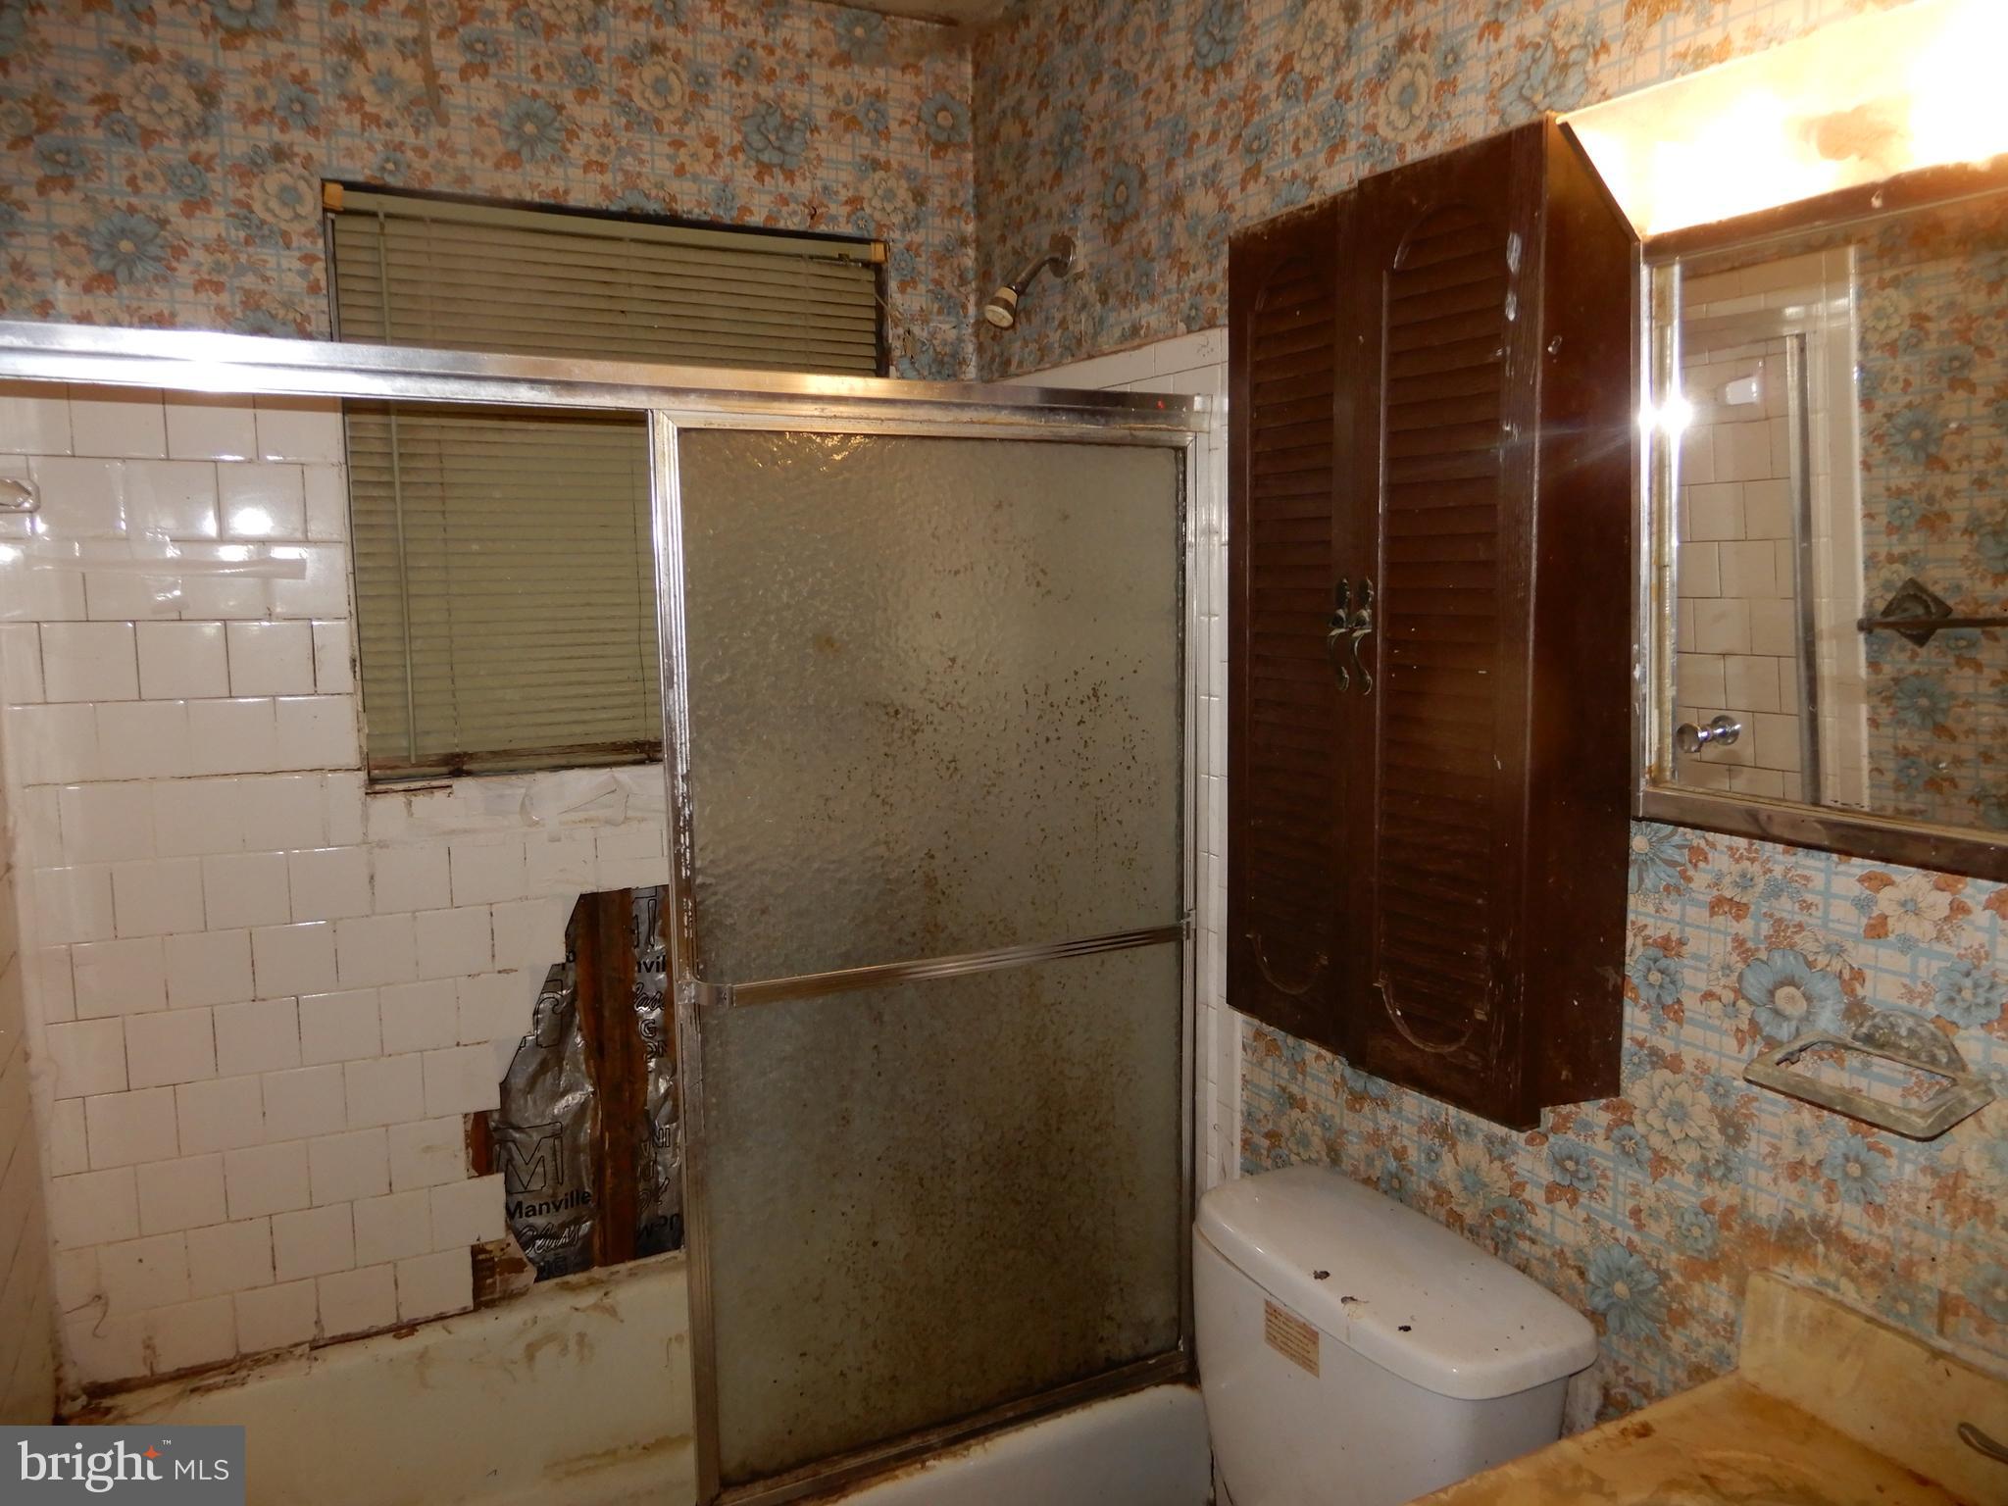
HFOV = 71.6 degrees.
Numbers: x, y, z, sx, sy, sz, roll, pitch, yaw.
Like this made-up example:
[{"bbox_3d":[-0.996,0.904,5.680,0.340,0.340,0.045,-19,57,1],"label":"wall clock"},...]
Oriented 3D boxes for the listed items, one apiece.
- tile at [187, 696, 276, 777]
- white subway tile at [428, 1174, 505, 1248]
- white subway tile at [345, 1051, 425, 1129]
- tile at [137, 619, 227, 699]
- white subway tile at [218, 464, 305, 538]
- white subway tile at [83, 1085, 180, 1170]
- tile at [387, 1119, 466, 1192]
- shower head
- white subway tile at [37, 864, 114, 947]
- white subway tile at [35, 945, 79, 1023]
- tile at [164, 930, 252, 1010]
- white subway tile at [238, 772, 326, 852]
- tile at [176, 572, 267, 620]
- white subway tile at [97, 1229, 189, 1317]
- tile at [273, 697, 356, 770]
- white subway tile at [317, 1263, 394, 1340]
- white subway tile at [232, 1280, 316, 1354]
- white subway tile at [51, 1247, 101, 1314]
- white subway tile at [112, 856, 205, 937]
[{"bbox_3d":[-1.079,-0.021,1.956,0.108,0.108,0.009,-4,9,-25],"label":"tile"},{"bbox_3d":[-0.834,0.718,2.174,0.108,0.108,0.009,-4,9,-25],"label":"white subway tile"},{"bbox_3d":[-0.940,0.513,2.116,0.108,0.108,0.008,-4,8,-25],"label":"white subway tile"},{"bbox_3d":[-1.153,-0.130,1.953,0.108,0.108,0.009,-4,7,-27],"label":"tile"},{"bbox_3d":[-1.042,-0.352,1.958,0.108,0.108,0.008,-4,8,-25],"label":"white subway tile"},{"bbox_3d":[-1.228,0.527,1.962,0.108,0.108,0.009,-4,9,-25],"label":"white subway tile"},{"bbox_3d":[-0.898,0.622,2.162,0.108,0.108,0.009,-4,7,-27],"label":"tile"},{"bbox_3d":[0.030,-0.687,2.019,0.125,0.136,0.061,-3,8,-24],"label":"shower head"},{"bbox_3d":[-1.277,0.208,1.915,0.088,0.108,0.009,-4,7,-28],"label":"white subway tile"},{"bbox_3d":[-1.302,0.318,1.914,0.045,0.108,0.009,-4,7,-28],"label":"white subway tile"},{"bbox_3d":[-1.129,0.305,1.978,0.108,0.108,0.009,-4,9,-25],"label":"tile"},{"bbox_3d":[-1.048,0.085,2.021,0.108,0.108,0.009,-4,7,-28],"label":"white subway tile"},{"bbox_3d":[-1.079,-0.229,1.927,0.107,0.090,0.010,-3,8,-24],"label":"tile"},{"bbox_3d":[-1.233,0.745,1.996,0.108,0.108,0.009,-4,7,-28],"label":"white subway tile"},{"bbox_3d":[-0.993,-0.029,2.022,0.104,0.108,0.008,-4,8,-25],"label":"tile"},{"bbox_3d":[-0.988,0.842,2.135,0.108,0.106,0.008,-4,8,-25],"label":"white subway tile"},{"bbox_3d":[-1.084,0.841,2.072,0.108,0.100,0.009,-4,7,-25],"label":"white subway tile"},{"bbox_3d":[-1.303,0.749,1.960,0.053,0.108,0.009,-4,7,-25],"label":"white subway tile"},{"bbox_3d":[-1.185,0.201,1.955,0.108,0.108,0.009,-4,7,-25],"label":"white subway tile"}]

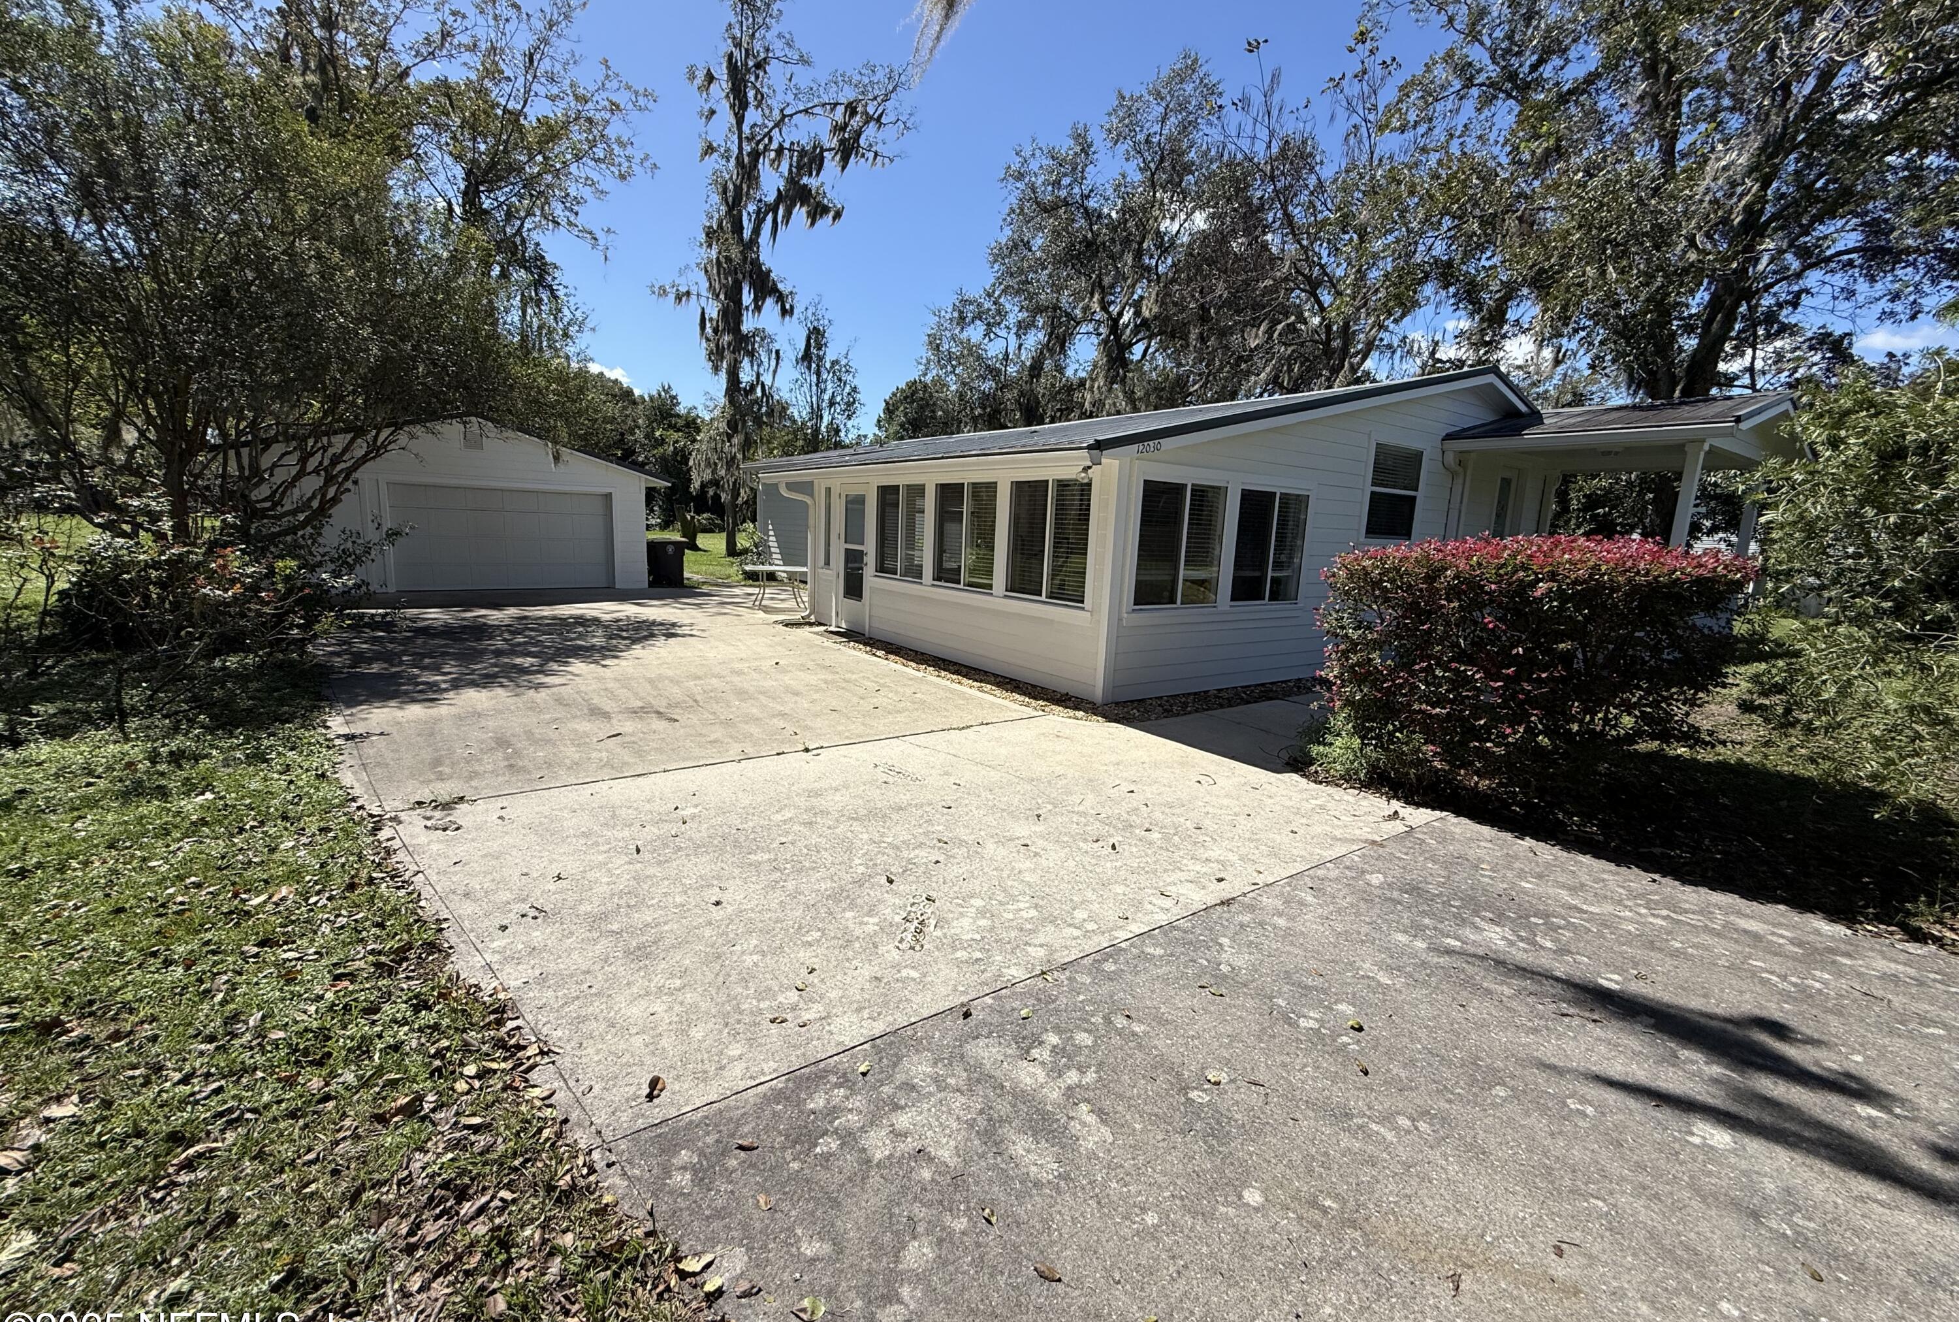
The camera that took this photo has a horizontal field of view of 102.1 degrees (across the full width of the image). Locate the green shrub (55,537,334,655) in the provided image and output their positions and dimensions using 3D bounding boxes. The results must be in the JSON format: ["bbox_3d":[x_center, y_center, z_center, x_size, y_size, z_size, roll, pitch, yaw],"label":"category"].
[{"bbox_3d":[-8.350,-0.764,8.580,2.250,1.220,1.900,-4,12,-35],"label":"green shrub"}]

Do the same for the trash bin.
[{"bbox_3d":[-7.332,-2.312,18.778,0.650,1.100,0.760,-4,12,-35],"label":"trash bin"}]

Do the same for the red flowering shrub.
[{"bbox_3d":[4.388,-0.067,6.228,4.200,1.670,1.400,-4,12,-35],"label":"red flowering shrub"}]

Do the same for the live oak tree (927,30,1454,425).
[{"bbox_3d":[6.773,-12.088,28.701,17.500,18.000,15.000,4,10,11],"label":"live oak tree"}]

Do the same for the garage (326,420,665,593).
[{"bbox_3d":[-12.070,-3.691,18.679,7.500,3.500,7.200,-4,12,-35],"label":"garage"}]

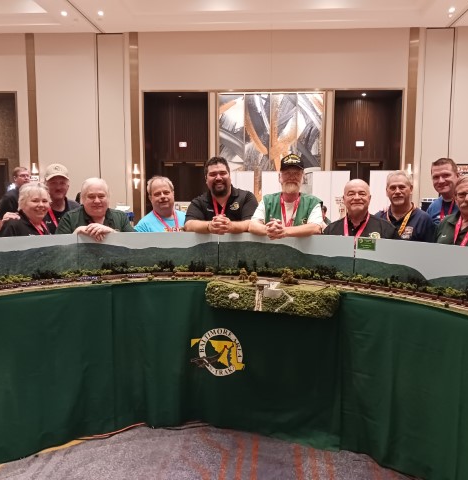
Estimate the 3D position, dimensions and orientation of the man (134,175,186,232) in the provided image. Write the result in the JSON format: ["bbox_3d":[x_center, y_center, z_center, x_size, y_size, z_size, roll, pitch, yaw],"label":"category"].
[{"bbox_3d":[-0.542,0.298,3.834,0.530,1.660,0.380,-2,6,-16],"label":"man"}]

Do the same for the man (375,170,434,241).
[{"bbox_3d":[1.161,0.329,3.505,0.520,1.680,0.360,3,7,25],"label":"man"}]

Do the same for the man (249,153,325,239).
[{"bbox_3d":[0.404,0.265,3.700,0.550,1.760,0.480,1,6,4],"label":"man"}]

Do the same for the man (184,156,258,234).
[{"bbox_3d":[-0.093,0.271,3.731,0.560,1.740,0.480,0,6,-1],"label":"man"}]

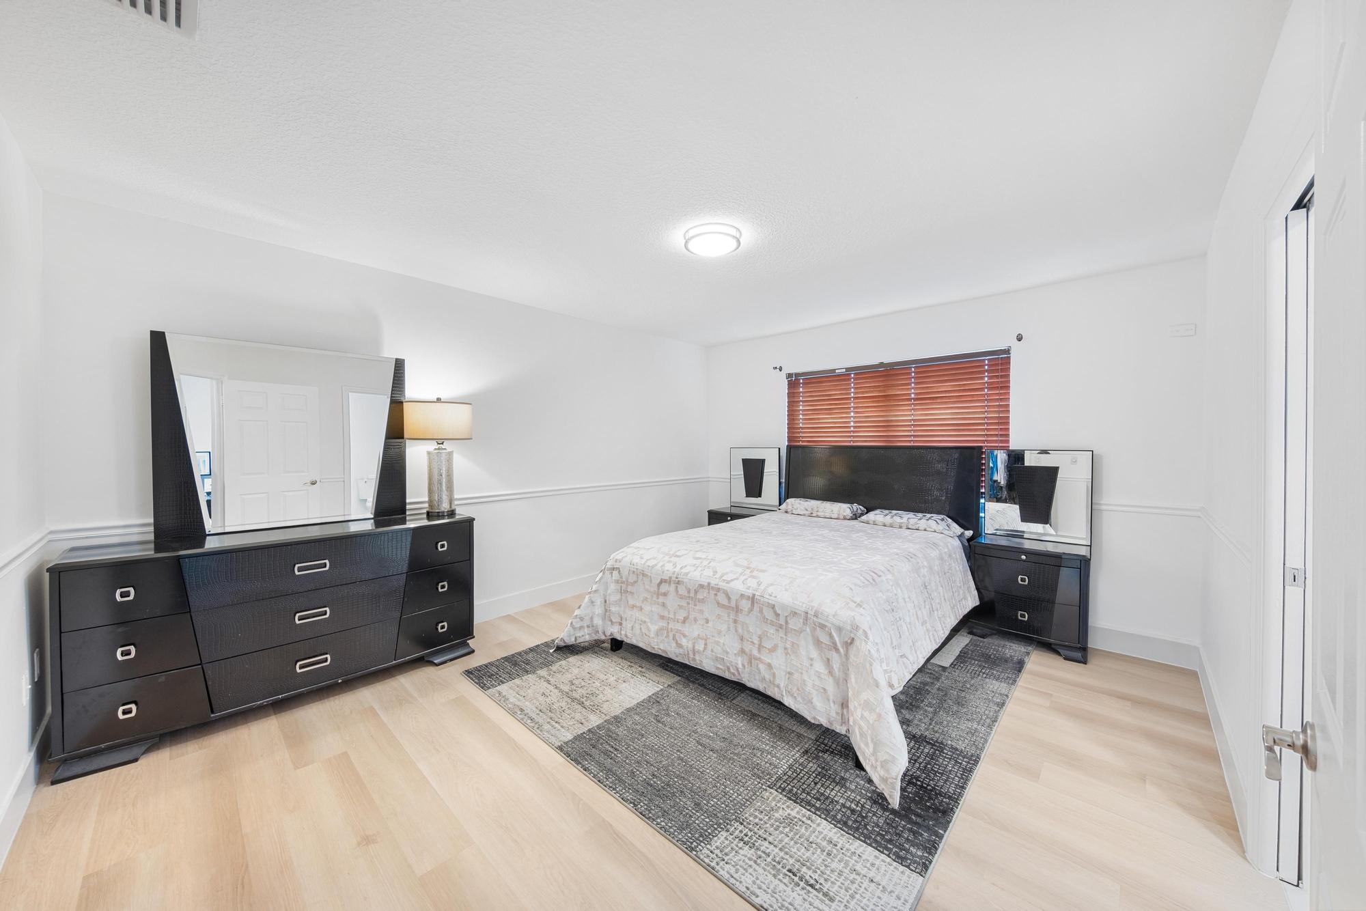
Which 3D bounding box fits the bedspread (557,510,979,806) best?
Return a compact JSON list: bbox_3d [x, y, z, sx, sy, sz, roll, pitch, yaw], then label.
[{"bbox_3d":[0.698,0.915,3.056,2.000,0.650,2.100,1,1,43],"label":"bedspread"}]

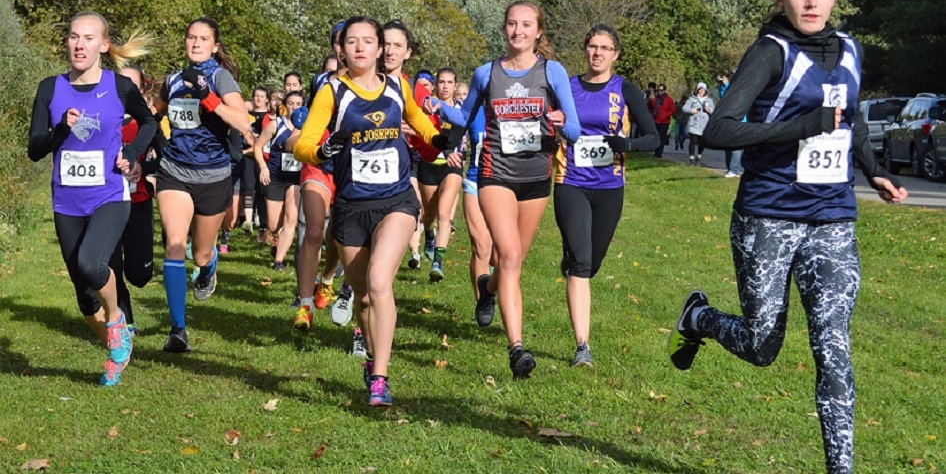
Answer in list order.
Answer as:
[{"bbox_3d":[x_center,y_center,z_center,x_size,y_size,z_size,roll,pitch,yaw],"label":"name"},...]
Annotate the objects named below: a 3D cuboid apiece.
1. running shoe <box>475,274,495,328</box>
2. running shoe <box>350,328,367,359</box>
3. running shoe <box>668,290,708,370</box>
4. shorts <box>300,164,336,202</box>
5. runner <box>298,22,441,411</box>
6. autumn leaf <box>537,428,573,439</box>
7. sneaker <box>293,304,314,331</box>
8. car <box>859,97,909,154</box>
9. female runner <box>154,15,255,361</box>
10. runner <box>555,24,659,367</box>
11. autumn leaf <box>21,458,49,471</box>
[{"bbox_3d":[0.052,0.301,7.050,0.092,0.255,0.105,-2,14,-23],"label":"running shoe"},{"bbox_3d":[-0.551,0.523,7.415,0.095,0.125,0.260,0,4,-5],"label":"running shoe"},{"bbox_3d":[0.684,0.297,4.750,0.097,0.262,0.108,0,20,-40],"label":"running shoe"},{"bbox_3d":[-0.741,-0.300,7.950,0.370,0.280,0.270,-1,4,-8],"label":"shorts"},{"bbox_3d":[-0.430,-0.125,6.282,0.600,1.588,0.750,-1,4,-8],"label":"runner"},{"bbox_3d":[0.299,0.721,5.494,0.125,0.025,0.100,0,4,0],"label":"autumn leaf"},{"bbox_3d":[-0.905,0.437,8.020,0.095,0.110,0.260,1,5,15],"label":"sneaker"},{"bbox_3d":[10.150,-2.629,36.510,1.920,1.720,4.800,0,5,3],"label":"car"},{"bbox_3d":[-1.345,-0.265,7.475,0.470,1.650,0.700,1,5,6],"label":"female runner"},{"bbox_3d":[0.616,-0.207,7.183,0.540,1.612,0.720,0,4,2],"label":"runner"},{"bbox_3d":[-1.460,0.760,4.991,0.095,0.025,0.085,0,4,0],"label":"autumn leaf"}]

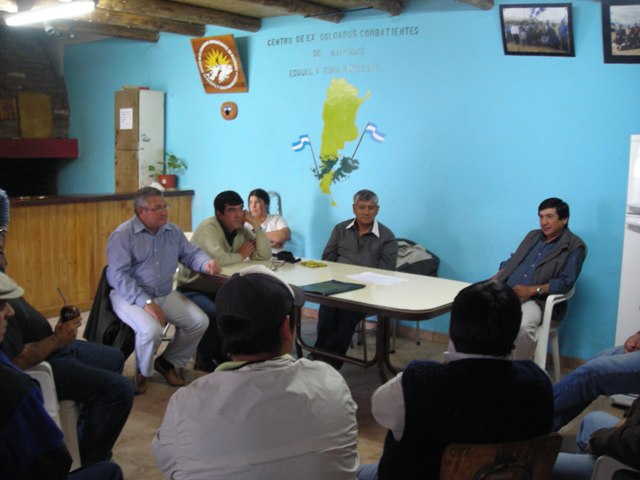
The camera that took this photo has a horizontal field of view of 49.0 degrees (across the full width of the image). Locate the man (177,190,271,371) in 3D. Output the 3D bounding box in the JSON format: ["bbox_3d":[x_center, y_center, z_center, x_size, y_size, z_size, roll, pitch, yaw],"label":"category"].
[{"bbox_3d":[-0.698,0.261,5.030,0.780,1.230,0.580,7,10,40],"label":"man"}]

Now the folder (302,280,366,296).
[{"bbox_3d":[0.058,0.269,4.004,0.255,0.018,0.362,7,10,39],"label":"folder"}]

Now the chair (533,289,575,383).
[{"bbox_3d":[1.346,0.549,4.704,0.560,0.820,0.560,8,10,43],"label":"chair"}]

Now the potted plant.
[{"bbox_3d":[-1.519,-0.684,7.024,0.380,0.360,0.340,0,8,-11],"label":"potted plant"}]

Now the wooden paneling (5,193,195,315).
[{"bbox_3d":[-2.108,0.095,6.650,0.380,1.040,2.200,6,9,34],"label":"wooden paneling"}]

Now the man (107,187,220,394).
[{"bbox_3d":[-0.999,0.306,4.503,0.600,1.270,0.760,-5,10,-39],"label":"man"}]

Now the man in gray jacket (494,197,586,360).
[{"bbox_3d":[1.379,0.356,4.548,0.580,1.250,0.780,9,11,44],"label":"man in gray jacket"}]

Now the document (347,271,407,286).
[{"bbox_3d":[0.355,0.238,4.299,0.345,0.006,0.220,8,11,44],"label":"document"}]

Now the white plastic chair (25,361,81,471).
[{"bbox_3d":[-1.361,0.715,3.065,0.560,0.820,0.560,1,8,-3],"label":"white plastic chair"}]

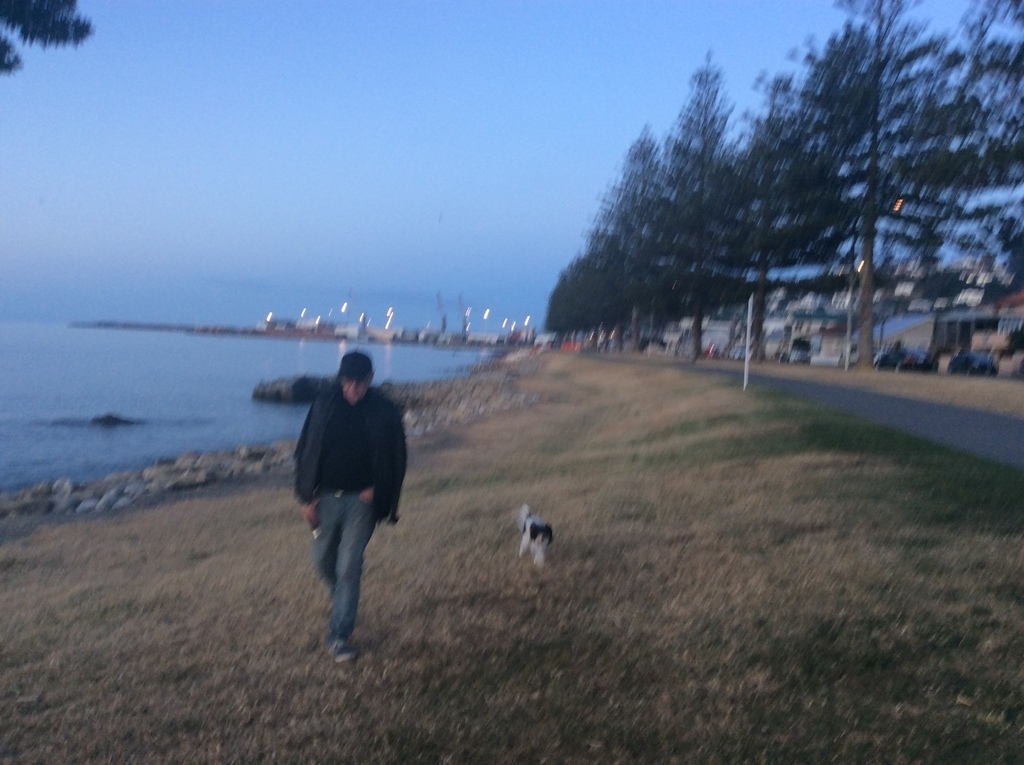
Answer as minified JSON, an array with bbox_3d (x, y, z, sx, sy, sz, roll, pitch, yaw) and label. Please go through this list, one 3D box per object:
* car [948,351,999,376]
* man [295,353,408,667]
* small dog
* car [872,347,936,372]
[{"bbox_3d":[24.773,-1.058,51.000,1.700,1.430,4.200,3,2,9],"label":"car"},{"bbox_3d":[-0.909,0.679,5.420,0.640,1.730,0.520,2,2,-6],"label":"man"},{"bbox_3d":[0.164,1.140,7.100,0.190,0.430,0.480,2,2,-14],"label":"small dog"},{"bbox_3d":[22.139,-1.334,53.500,1.720,1.450,4.400,3,2,1],"label":"car"}]

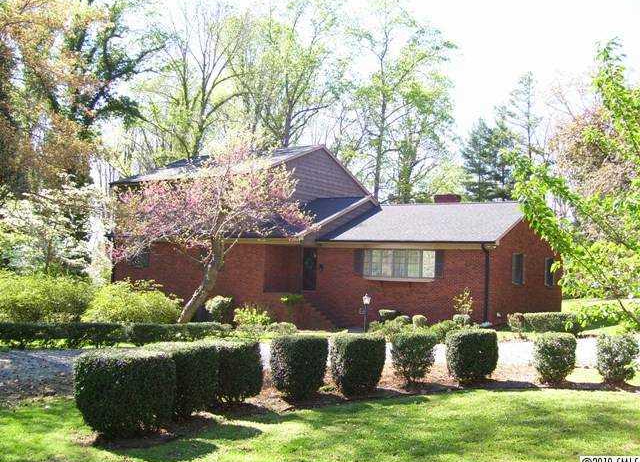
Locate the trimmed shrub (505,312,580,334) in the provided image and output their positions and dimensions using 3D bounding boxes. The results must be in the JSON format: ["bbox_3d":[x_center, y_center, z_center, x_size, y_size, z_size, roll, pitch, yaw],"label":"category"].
[{"bbox_3d":[8.563,3.455,25.500,2.500,0.850,1.100,0,-1,0],"label":"trimmed shrub"}]

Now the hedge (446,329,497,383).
[{"bbox_3d":[2.979,2.410,13.000,0.880,0.930,0.800,0,-1,-12],"label":"hedge"}]

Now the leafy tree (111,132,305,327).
[{"bbox_3d":[-3.668,0.323,22.500,6.500,6.800,6.000,0,-1,0],"label":"leafy tree"}]

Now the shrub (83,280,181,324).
[{"bbox_3d":[-6.514,2.783,23.000,3.200,2.000,2.800,0,-1,-20],"label":"shrub"}]

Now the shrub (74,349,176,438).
[{"bbox_3d":[-2.425,1.966,8.300,1.120,0.940,0.930,0,-1,-17],"label":"shrub"}]

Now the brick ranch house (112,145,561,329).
[{"bbox_3d":[0.031,-0.016,36.953,23.569,9.734,10.898,0,-4,36],"label":"brick ranch house"}]

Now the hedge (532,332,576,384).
[{"bbox_3d":[4.039,2.203,11.463,0.727,0.828,0.727,2,-3,0],"label":"hedge"}]

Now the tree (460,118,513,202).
[{"bbox_3d":[13.841,-2.066,55.000,4.700,14.200,4.700,0,-1,0],"label":"tree"}]

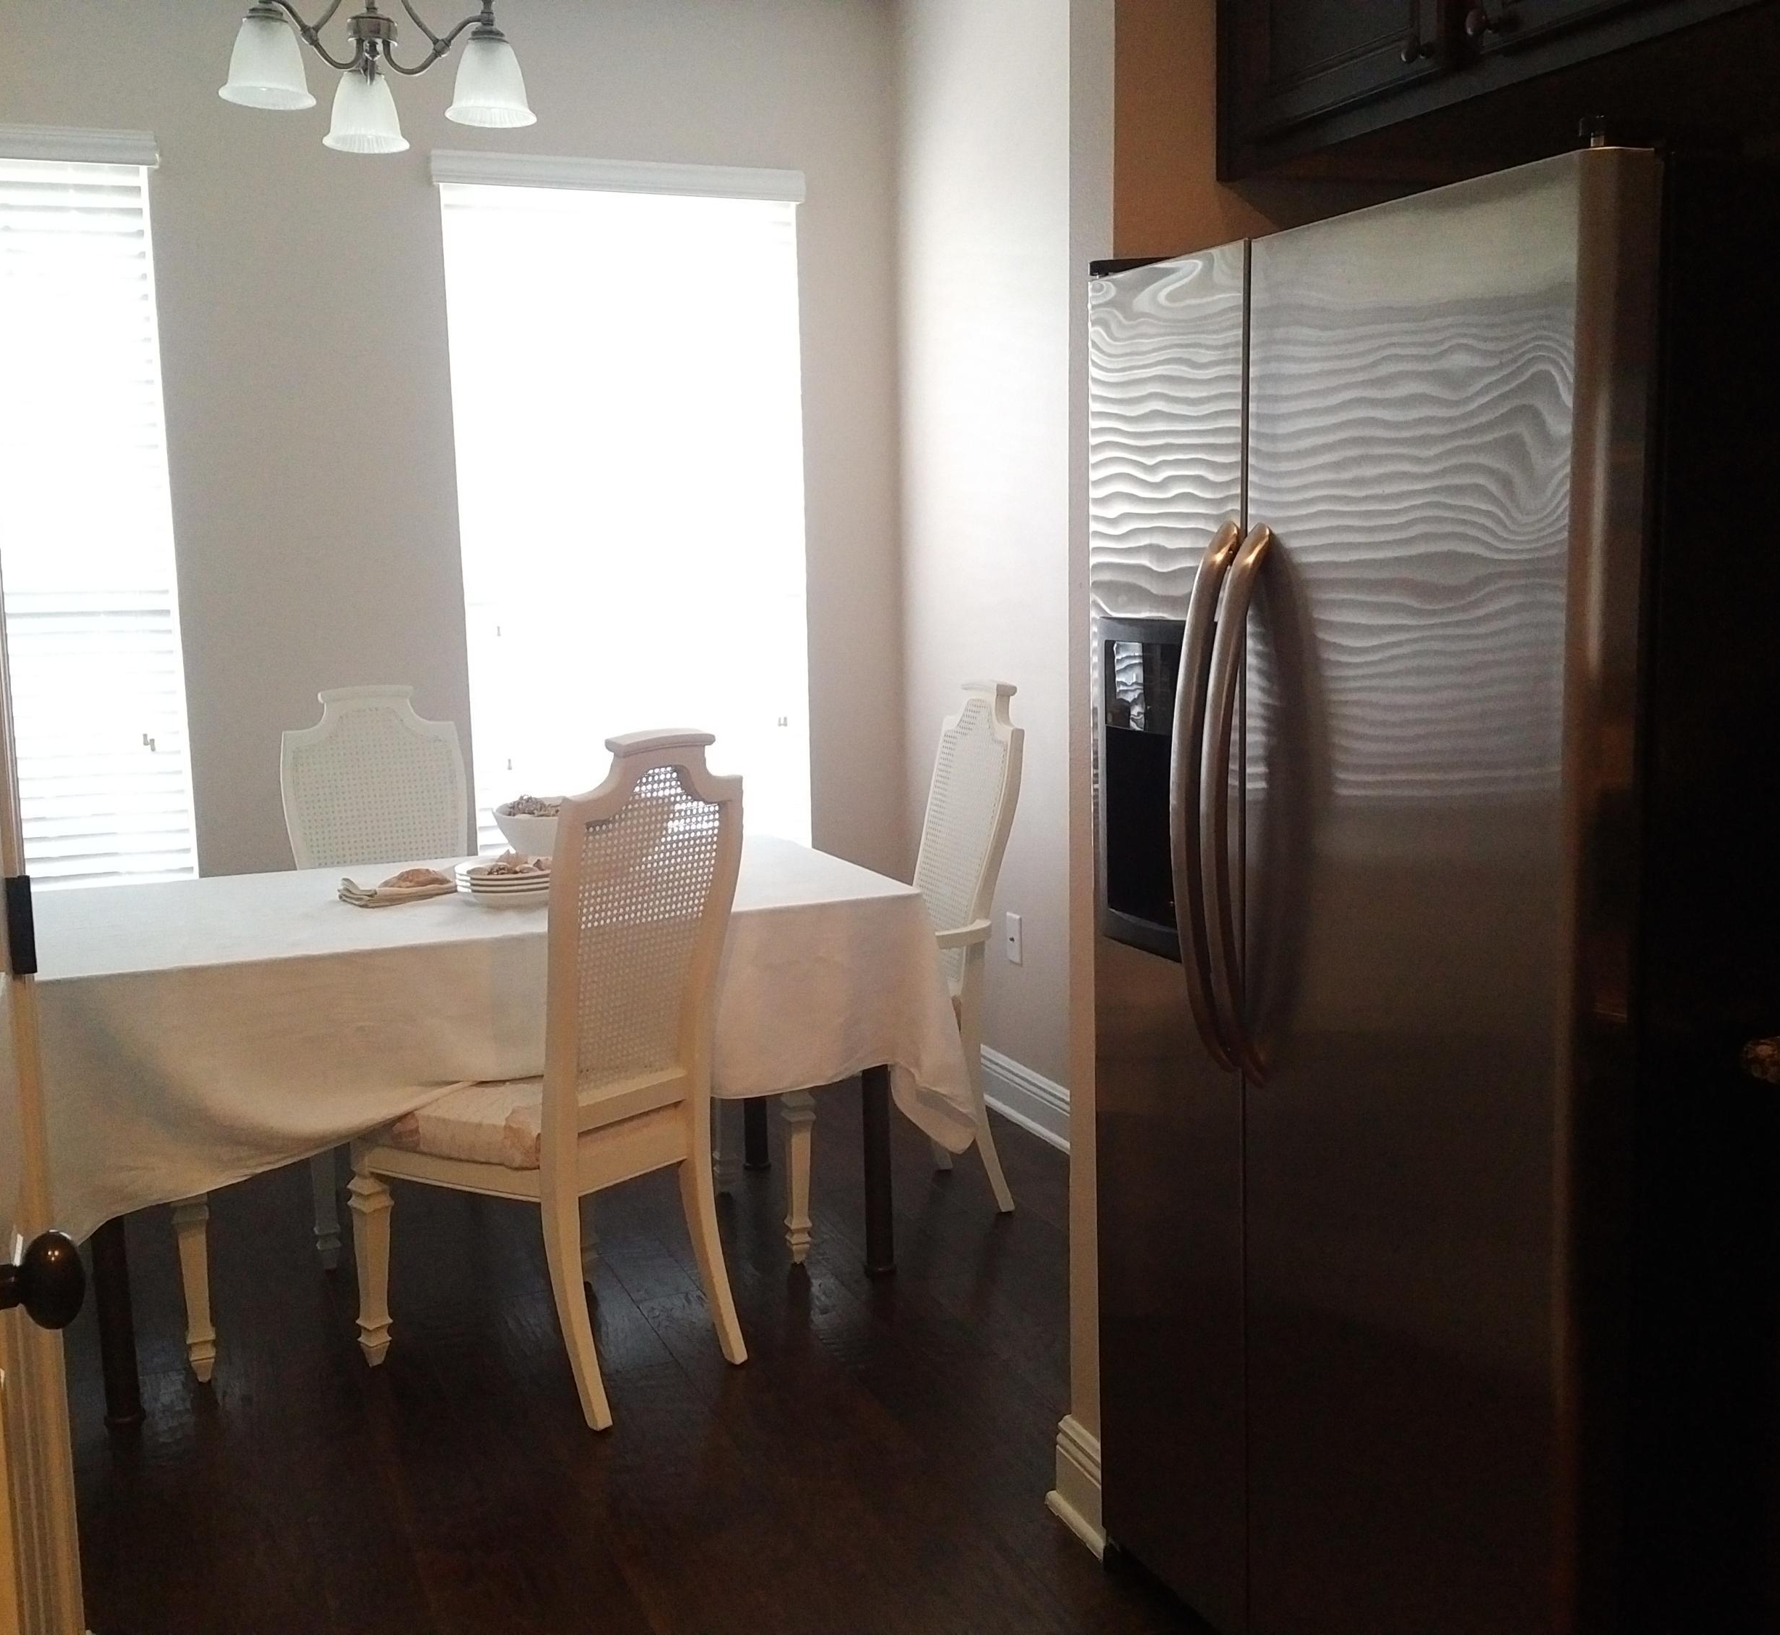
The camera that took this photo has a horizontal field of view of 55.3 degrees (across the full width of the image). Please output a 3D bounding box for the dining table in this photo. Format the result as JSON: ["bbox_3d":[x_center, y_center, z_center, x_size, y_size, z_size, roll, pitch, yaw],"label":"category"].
[{"bbox_3d":[-0.780,0.516,3.299,1.529,0.752,0.873,-5,9,-24],"label":"dining table"}]

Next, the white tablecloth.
[{"bbox_3d":[-0.782,0.392,3.281,1.599,0.502,0.933,-5,9,-24],"label":"white tablecloth"}]

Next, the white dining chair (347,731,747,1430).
[{"bbox_3d":[-0.554,0.393,2.879,0.602,1.106,0.500,6,11,40],"label":"white dining chair"}]

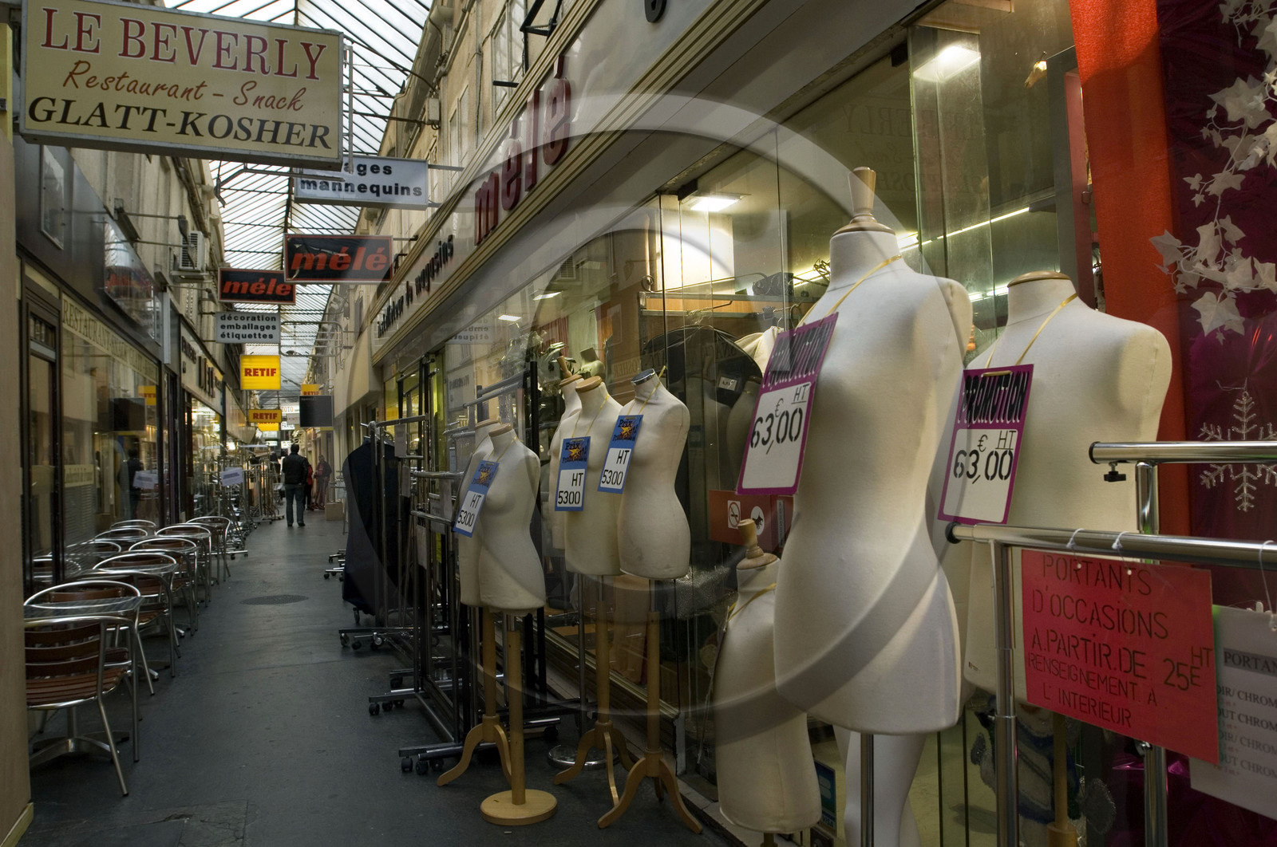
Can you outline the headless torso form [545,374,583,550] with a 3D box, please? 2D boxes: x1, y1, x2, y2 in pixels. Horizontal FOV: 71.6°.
[{"bbox_3d":[-0.284,0.170,4.030,0.250,0.818,0.380,-1,-2,-28],"label":"headless torso form"}]

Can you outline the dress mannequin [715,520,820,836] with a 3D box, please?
[{"bbox_3d":[0.280,0.541,1.950,0.230,0.655,0.260,-1,-2,-7],"label":"dress mannequin"}]

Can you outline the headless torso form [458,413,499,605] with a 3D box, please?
[{"bbox_3d":[-0.661,0.391,3.901,0.250,0.823,0.370,0,-2,-37],"label":"headless torso form"}]

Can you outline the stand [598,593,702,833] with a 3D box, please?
[{"bbox_3d":[0.050,1.098,3.381,0.392,0.785,0.294,-2,-1,9],"label":"stand"}]

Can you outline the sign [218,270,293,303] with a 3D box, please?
[{"bbox_3d":[-6.619,-2.375,15.400,1.214,0.560,0.140,-1,-2,-22],"label":"sign"}]

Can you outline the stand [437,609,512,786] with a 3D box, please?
[{"bbox_3d":[-0.673,1.207,3.961,0.400,0.753,0.370,-2,-2,15],"label":"stand"}]

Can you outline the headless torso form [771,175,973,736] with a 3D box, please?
[{"bbox_3d":[0.397,0.034,1.535,0.270,0.955,0.380,-1,-2,-30],"label":"headless torso form"}]

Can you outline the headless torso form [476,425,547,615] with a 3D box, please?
[{"bbox_3d":[-0.518,0.389,3.581,0.250,0.747,0.360,0,-2,-44],"label":"headless torso form"}]

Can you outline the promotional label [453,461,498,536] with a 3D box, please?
[{"bbox_3d":[-0.622,0.286,3.400,0.010,0.290,0.135,26,-13,-37],"label":"promotional label"}]

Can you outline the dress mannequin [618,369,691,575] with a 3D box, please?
[{"bbox_3d":[0.054,0.189,3.330,0.250,0.778,0.380,-1,-2,-32],"label":"dress mannequin"}]

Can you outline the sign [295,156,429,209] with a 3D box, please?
[{"bbox_3d":[-2.495,-2.188,8.028,1.144,0.417,0.150,-1,-2,-23],"label":"sign"}]

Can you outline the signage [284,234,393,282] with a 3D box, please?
[{"bbox_3d":[-3.423,-1.880,10.154,1.175,0.537,0.130,-1,-1,-22],"label":"signage"}]

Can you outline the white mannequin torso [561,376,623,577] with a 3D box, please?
[{"bbox_3d":[-0.152,0.219,3.697,0.380,0.819,0.250,-3,-2,40],"label":"white mannequin torso"}]

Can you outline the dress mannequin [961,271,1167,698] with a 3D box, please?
[{"bbox_3d":[0.824,0.121,1.770,0.270,0.849,0.440,-1,-2,-27],"label":"dress mannequin"}]

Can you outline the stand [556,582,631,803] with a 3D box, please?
[{"bbox_3d":[-0.157,1.115,3.828,0.400,0.900,0.370,-3,-2,45],"label":"stand"}]

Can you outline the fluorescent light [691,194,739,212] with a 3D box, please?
[{"bbox_3d":[0.415,-1.211,4.850,0.210,0.050,0.230,-1,-2,-22],"label":"fluorescent light"}]

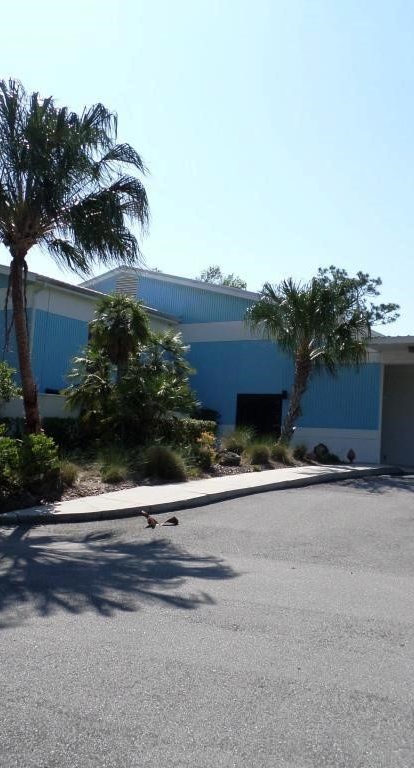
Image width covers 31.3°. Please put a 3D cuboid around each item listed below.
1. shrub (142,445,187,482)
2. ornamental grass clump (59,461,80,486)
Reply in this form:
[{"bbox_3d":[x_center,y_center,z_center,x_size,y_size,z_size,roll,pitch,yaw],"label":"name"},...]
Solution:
[{"bbox_3d":[-1.069,2.000,18.600,1.120,0.920,1.120,4,-5,-3],"label":"shrub"},{"bbox_3d":[-2.847,1.840,15.200,0.470,0.520,0.460,5,-5,-10],"label":"ornamental grass clump"}]

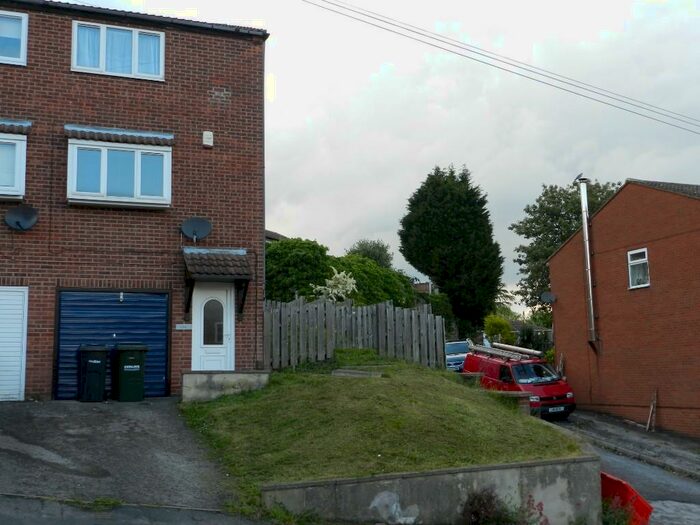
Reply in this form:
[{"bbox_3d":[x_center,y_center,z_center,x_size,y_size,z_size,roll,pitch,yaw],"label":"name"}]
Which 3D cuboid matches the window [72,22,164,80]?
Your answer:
[{"bbox_3d":[-4.539,-4.143,15.133,1.750,1.030,0.100,2,-9,-21],"label":"window"}]

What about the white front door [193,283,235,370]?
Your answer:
[{"bbox_3d":[-2.655,1.383,14.998,0.836,2.039,0.090,2,-9,-21],"label":"white front door"}]

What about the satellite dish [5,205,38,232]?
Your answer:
[{"bbox_3d":[-5.851,-0.793,13.686,0.600,0.470,0.380,0,-8,-9],"label":"satellite dish"}]

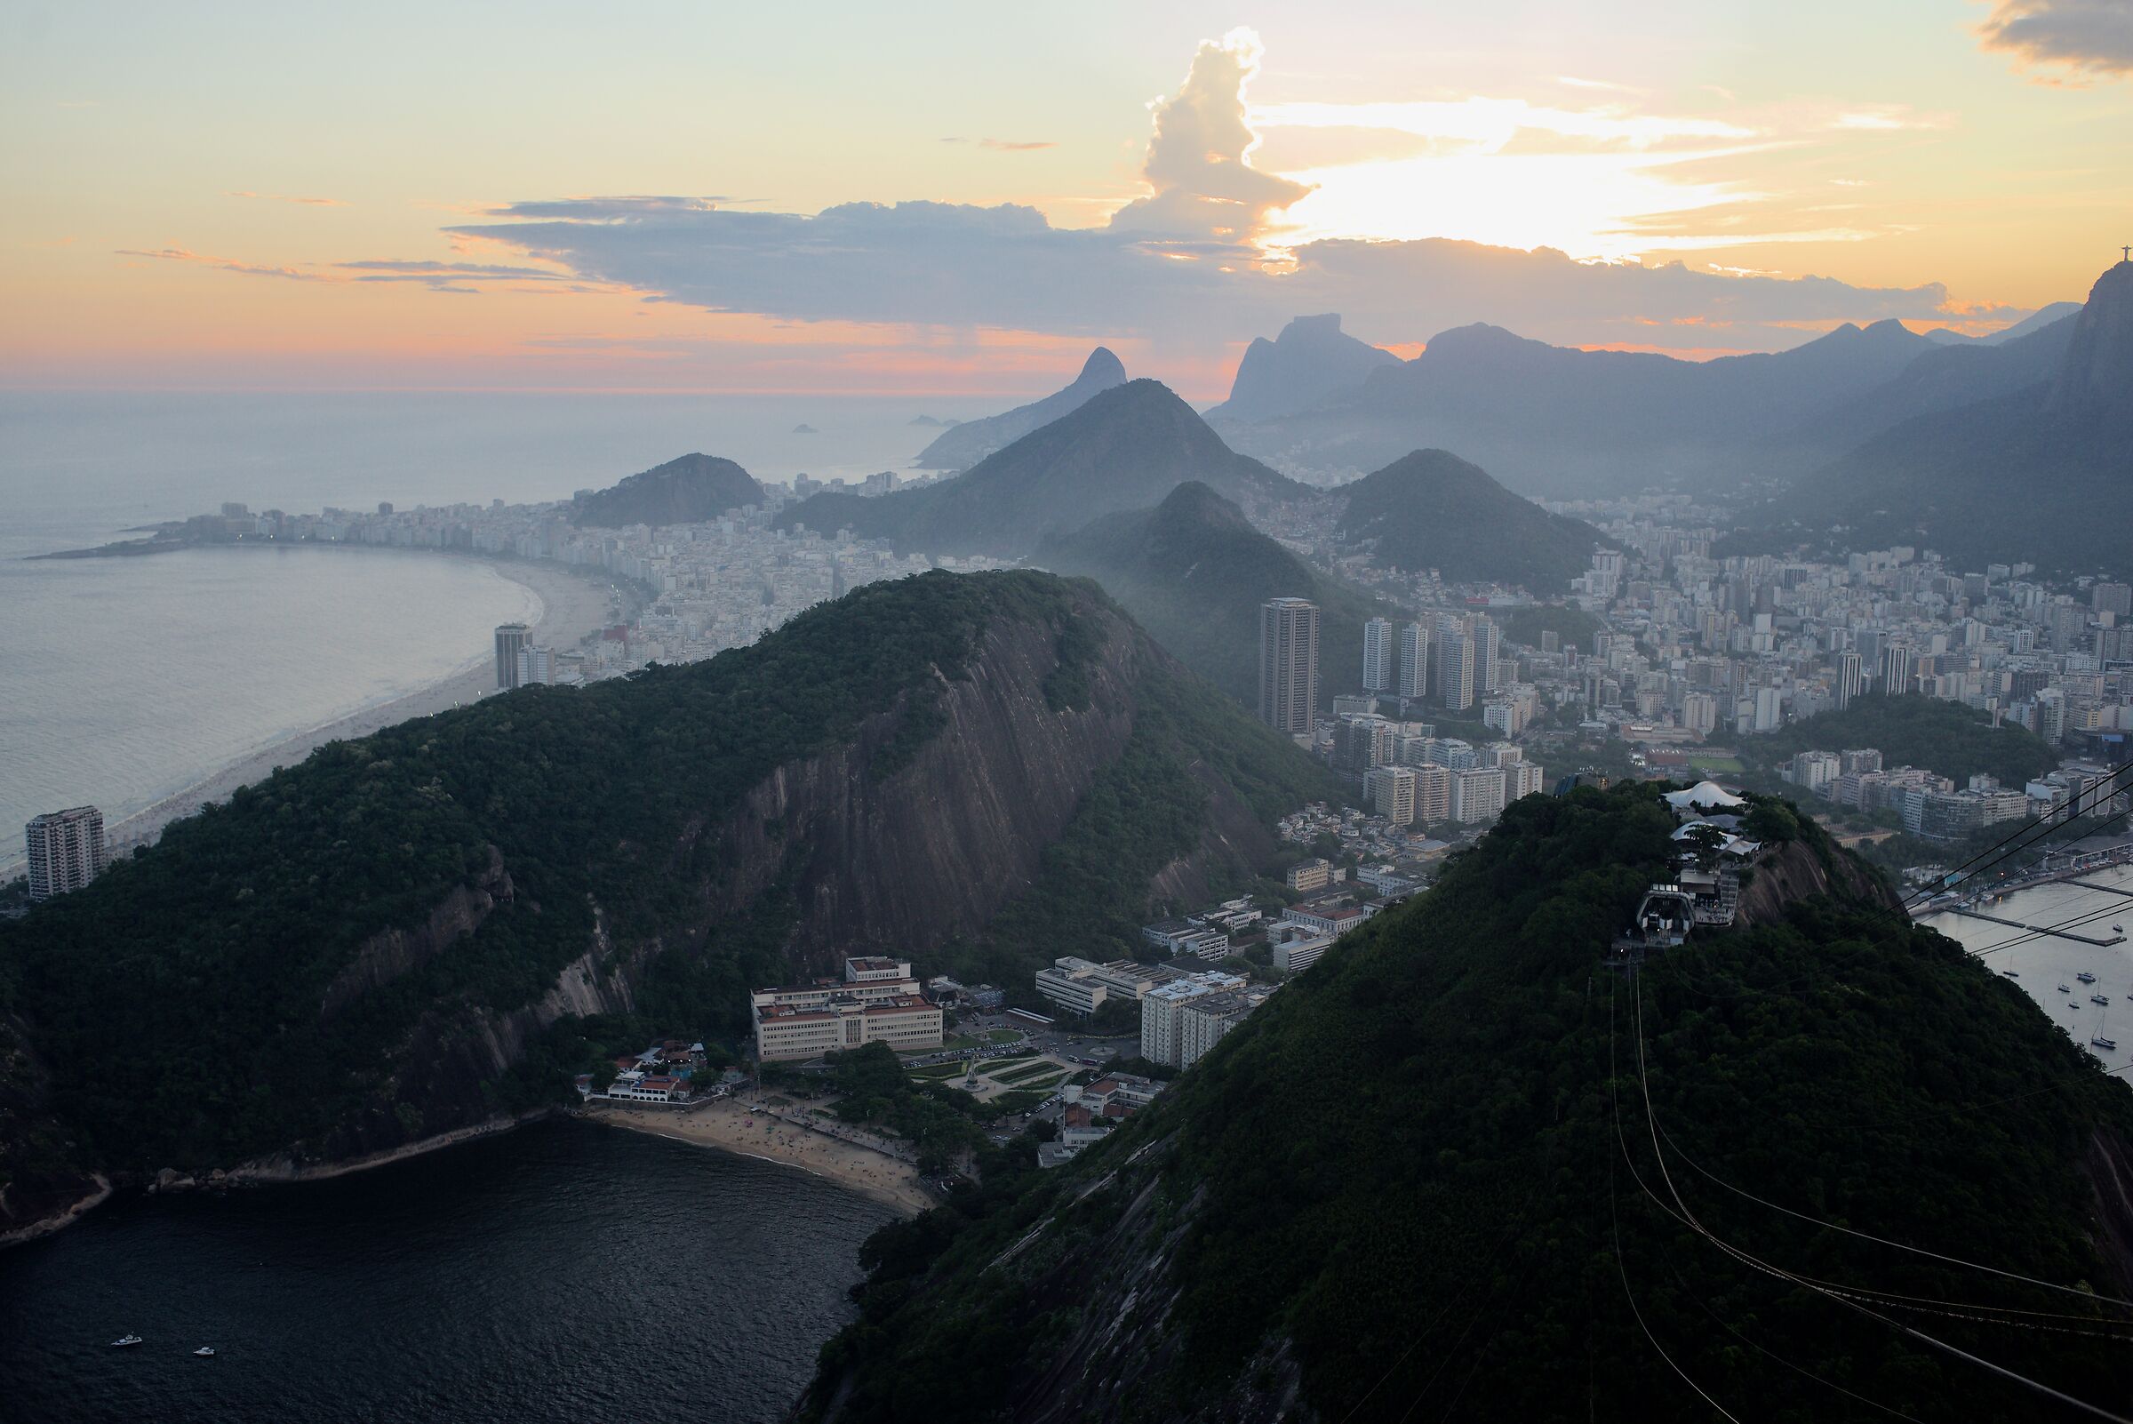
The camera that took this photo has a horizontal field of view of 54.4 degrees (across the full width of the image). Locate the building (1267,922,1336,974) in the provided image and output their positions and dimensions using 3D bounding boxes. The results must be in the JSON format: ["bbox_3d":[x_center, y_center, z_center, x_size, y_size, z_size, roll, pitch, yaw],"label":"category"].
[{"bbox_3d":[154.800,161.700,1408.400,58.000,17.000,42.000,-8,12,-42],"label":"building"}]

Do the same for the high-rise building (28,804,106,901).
[{"bbox_3d":[-713.600,104.100,1483.400,18.500,61.000,46.000,5,10,25],"label":"high-rise building"}]

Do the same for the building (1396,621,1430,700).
[{"bbox_3d":[415.890,-61.070,2483.080,21.500,88.000,25.000,9,12,41],"label":"building"}]

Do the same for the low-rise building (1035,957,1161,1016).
[{"bbox_3d":[14.300,174.500,1307.400,42.000,19.000,74.000,-8,13,-43],"label":"low-rise building"}]

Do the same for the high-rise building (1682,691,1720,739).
[{"bbox_3d":[704.100,6.400,2299.800,31.000,47.000,24.000,6,11,30],"label":"high-rise building"}]

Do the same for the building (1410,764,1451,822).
[{"bbox_3d":[326.420,72.110,1849.740,27.000,50.000,17.000,-3,10,-20],"label":"building"}]

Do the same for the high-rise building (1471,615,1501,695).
[{"bbox_3d":[508.900,-68.540,2515.720,21.500,90.000,25.000,9,13,43],"label":"high-rise building"}]

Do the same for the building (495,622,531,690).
[{"bbox_3d":[-623.310,-46.810,2348.900,34.000,108.000,21.000,3,9,14],"label":"building"}]

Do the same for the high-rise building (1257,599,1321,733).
[{"bbox_3d":[240.300,-47.200,2250.300,55.000,153.000,50.000,-2,10,-16],"label":"high-rise building"}]

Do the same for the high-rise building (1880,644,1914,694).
[{"bbox_3d":[996.330,-40.110,2483.440,27.000,81.000,20.000,1,9,6],"label":"high-rise building"}]

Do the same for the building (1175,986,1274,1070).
[{"bbox_3d":[97.400,184.600,1196.900,62.000,38.000,21.000,-8,12,-41],"label":"building"}]

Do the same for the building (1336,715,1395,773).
[{"bbox_3d":[297.500,37.300,2053.600,33.000,54.000,45.000,-6,11,-36],"label":"building"}]

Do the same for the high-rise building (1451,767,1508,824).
[{"bbox_3d":[365.930,74.570,1843.060,47.000,48.000,16.000,-3,10,-19],"label":"high-rise building"}]

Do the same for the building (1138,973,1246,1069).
[{"bbox_3d":[76.100,180.400,1221.900,62.000,38.000,21.000,-8,12,-41],"label":"building"}]

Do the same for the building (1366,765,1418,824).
[{"bbox_3d":[289.500,74.400,1851.300,26.000,49.000,36.000,-6,11,-35],"label":"building"}]

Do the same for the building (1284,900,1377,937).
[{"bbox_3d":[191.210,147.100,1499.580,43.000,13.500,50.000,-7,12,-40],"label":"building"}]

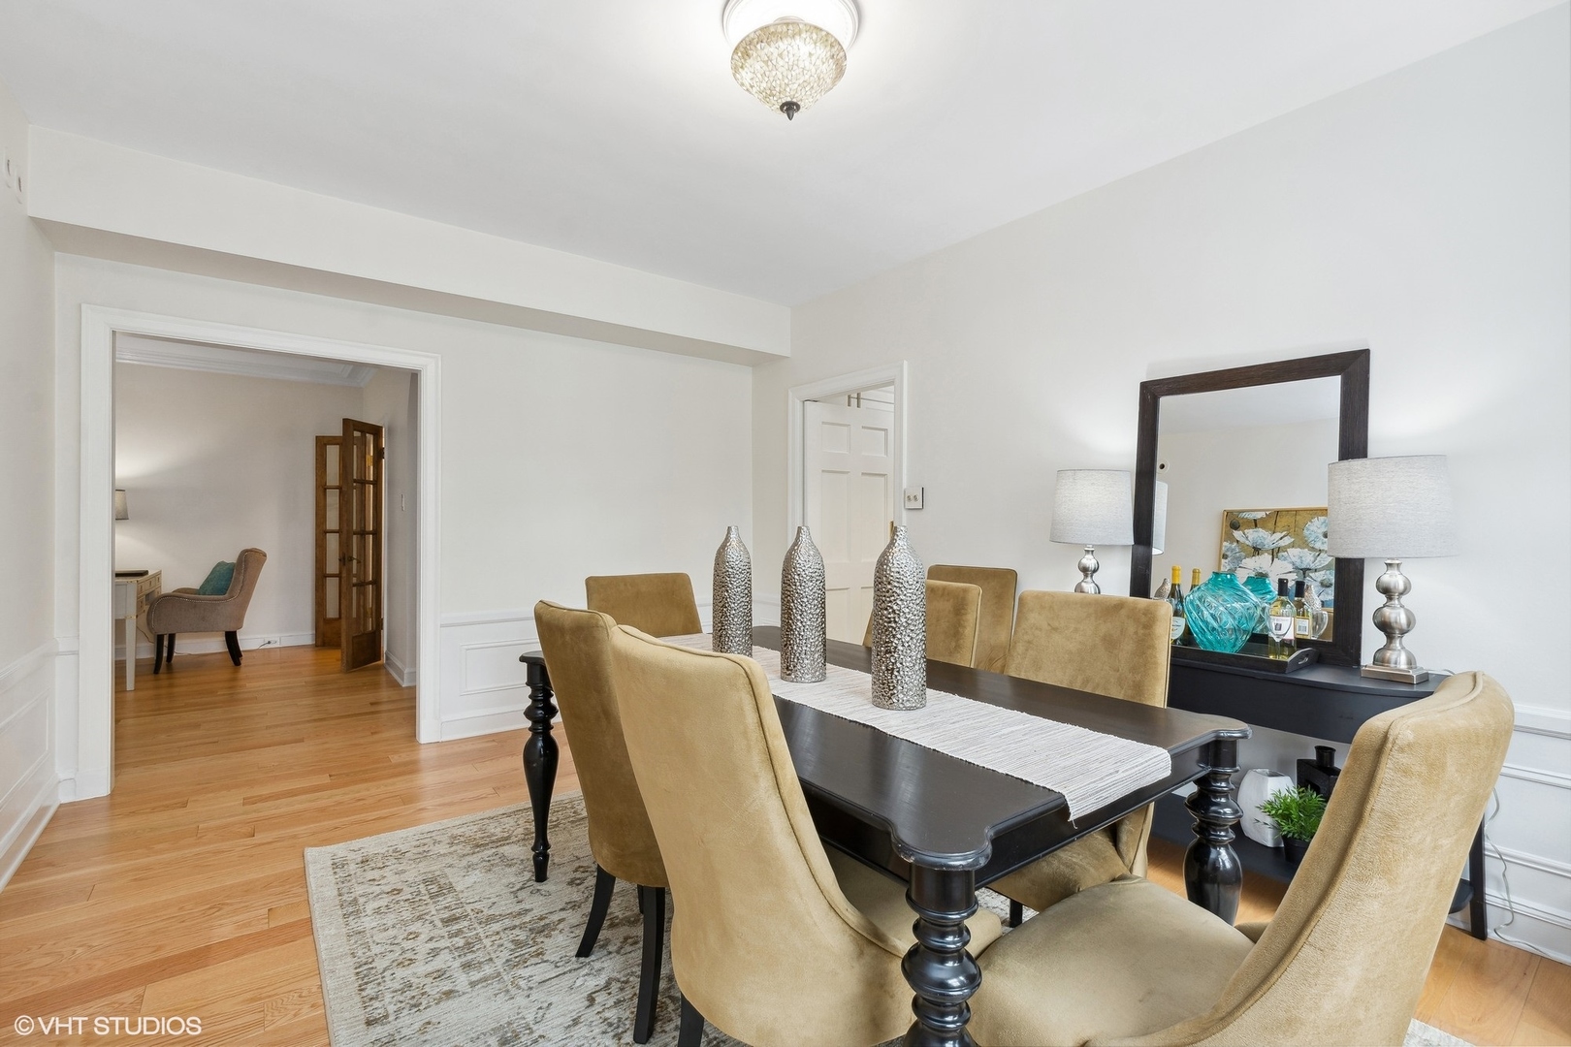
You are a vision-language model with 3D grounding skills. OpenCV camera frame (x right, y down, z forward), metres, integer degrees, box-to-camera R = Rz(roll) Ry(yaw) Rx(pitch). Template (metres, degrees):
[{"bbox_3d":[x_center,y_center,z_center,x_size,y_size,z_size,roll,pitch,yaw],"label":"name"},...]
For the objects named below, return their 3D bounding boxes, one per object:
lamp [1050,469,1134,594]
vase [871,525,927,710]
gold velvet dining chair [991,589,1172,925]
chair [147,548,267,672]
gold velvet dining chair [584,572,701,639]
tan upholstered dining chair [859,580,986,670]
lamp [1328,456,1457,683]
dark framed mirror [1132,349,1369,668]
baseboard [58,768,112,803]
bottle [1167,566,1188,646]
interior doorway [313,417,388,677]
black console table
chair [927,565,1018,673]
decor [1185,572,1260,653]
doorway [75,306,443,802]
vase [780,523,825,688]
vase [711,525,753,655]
[{"bbox_3d":[1.251,0.127,2.693,0.310,0.675,0.310,0,0,-40],"label":"lamp"},{"bbox_3d":[0.293,0.231,1.691,0.140,0.443,0.140,0,0,0],"label":"vase"},{"bbox_3d":[0.757,0.719,1.807,0.620,1.000,0.480,0,0,-44],"label":"gold velvet dining chair"},{"bbox_3d":[-4.771,0.692,5.456,0.710,0.960,0.650,0,0,-37],"label":"chair"},{"bbox_3d":[-0.463,0.709,2.483,0.480,1.000,0.620,0,0,-40],"label":"gold velvet dining chair"},{"bbox_3d":[0.342,0.698,2.334,0.650,0.995,0.510,0,0,-36],"label":"tan upholstered dining chair"},{"bbox_3d":[1.800,0.136,1.935,0.280,0.645,0.280,0,0,-36],"label":"lamp"},{"bbox_3d":[1.647,-0.048,2.382,0.030,1.048,0.704,7,-4,-40],"label":"dark framed mirror"},{"bbox_3d":[-3.021,1.132,2.819,0.165,0.120,0.025,0,0,-35],"label":"baseboard"},{"bbox_3d":[1.436,0.303,2.400,0.077,0.290,0.077,0,0,-36],"label":"bottle"},{"bbox_3d":[-3.958,0.185,5.962,0.500,2.060,1.450,0,0,-36],"label":"interior doorway"},{"bbox_3d":[1.495,0.832,2.292,0.420,0.747,1.290,0,0,-36],"label":"black console table"},{"bbox_3d":[0.687,0.712,2.991,0.650,0.990,0.510,0,0,-36],"label":"chair"},{"bbox_3d":[1.494,0.306,2.240,0.215,0.280,0.215,0,0,-36],"label":"decor"},{"bbox_3d":[-2.497,0.134,3.253,1.385,2.125,0.160,0,0,-35],"label":"doorway"},{"bbox_3d":[0.051,0.224,1.860,0.131,0.432,0.131,0,0,0],"label":"vase"},{"bbox_3d":[-0.186,0.226,2.271,0.138,0.443,0.138,0,0,0],"label":"vase"}]

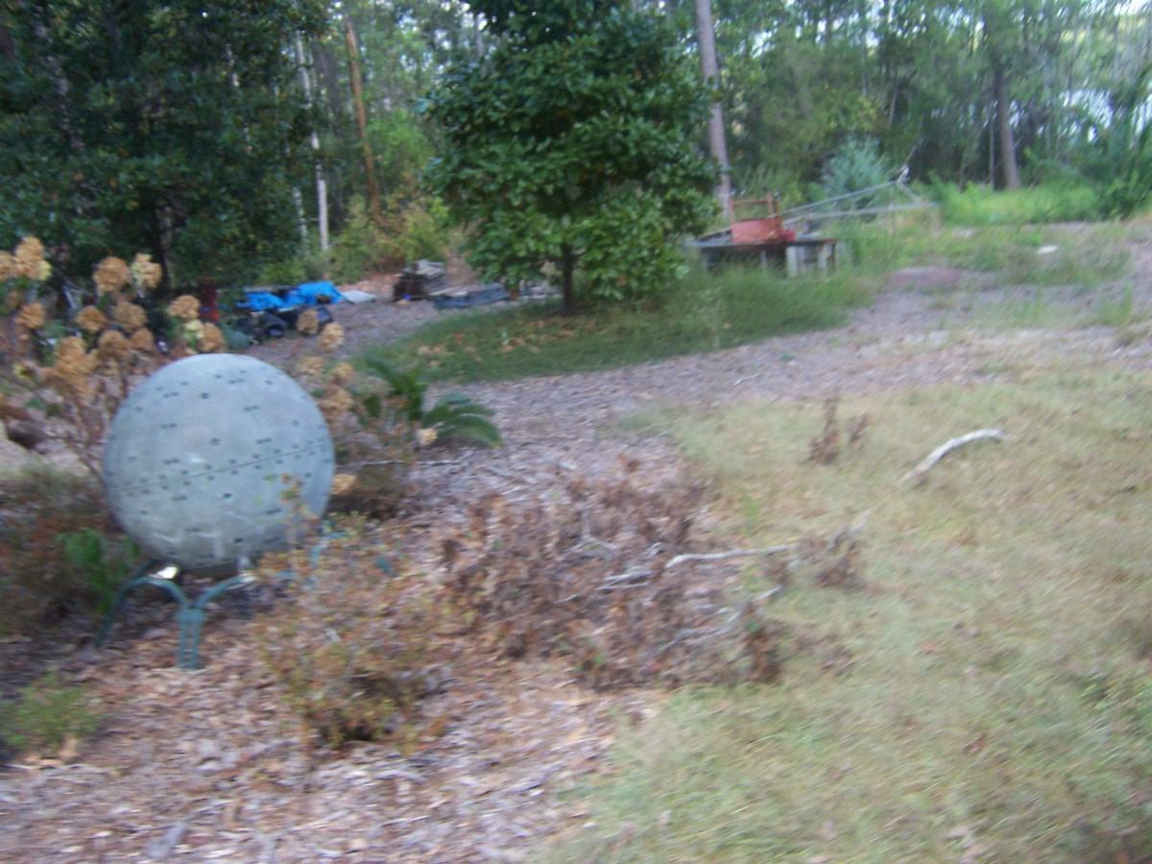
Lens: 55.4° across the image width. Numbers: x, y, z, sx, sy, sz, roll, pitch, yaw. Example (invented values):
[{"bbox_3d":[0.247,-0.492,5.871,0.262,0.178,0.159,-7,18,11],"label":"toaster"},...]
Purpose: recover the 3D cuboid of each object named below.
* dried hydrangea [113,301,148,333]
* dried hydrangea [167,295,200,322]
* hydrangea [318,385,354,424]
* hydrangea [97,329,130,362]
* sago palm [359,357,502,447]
[{"bbox_3d":[-1.786,-0.463,4.400,0.136,0.127,0.131,-6,14,0],"label":"dried hydrangea"},{"bbox_3d":[-1.750,-0.555,4.900,0.143,0.116,0.129,-11,14,-18],"label":"dried hydrangea"},{"bbox_3d":[-1.051,-0.120,4.800,0.156,0.171,0.163,-9,14,-12],"label":"hydrangea"},{"bbox_3d":[-1.999,-0.376,4.750,0.146,0.137,0.141,-12,15,-22],"label":"hydrangea"},{"bbox_3d":[-0.805,-0.149,6.000,0.780,0.500,0.750,-5,14,0],"label":"sago palm"}]

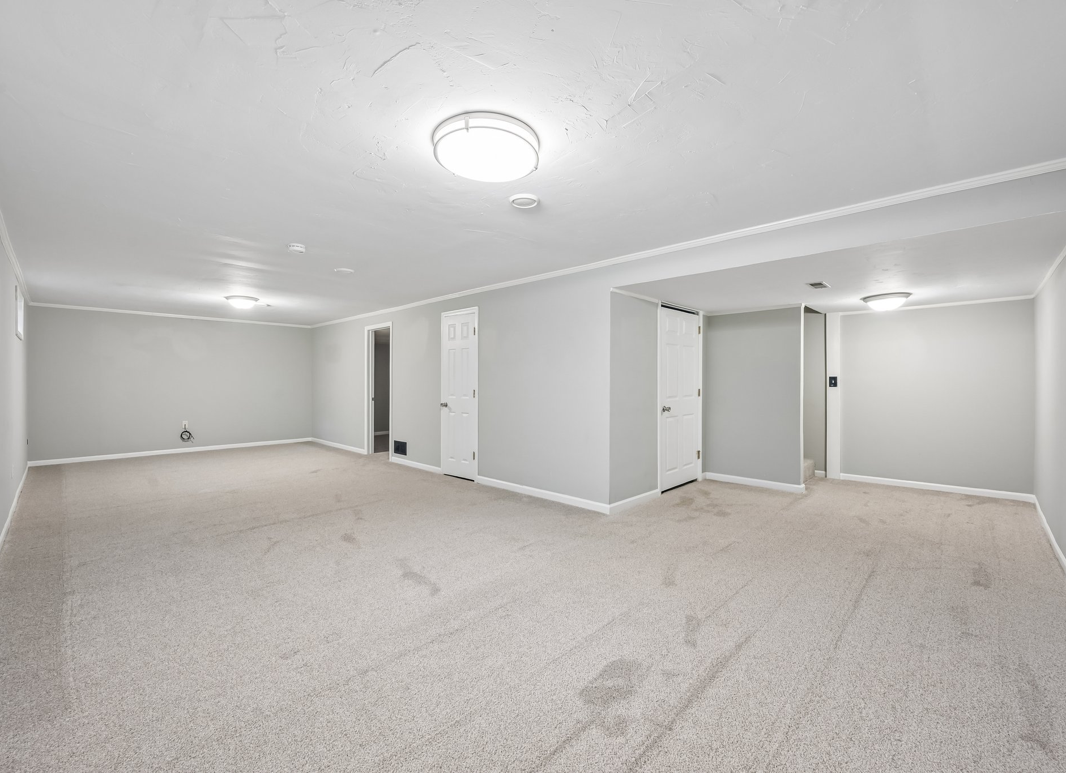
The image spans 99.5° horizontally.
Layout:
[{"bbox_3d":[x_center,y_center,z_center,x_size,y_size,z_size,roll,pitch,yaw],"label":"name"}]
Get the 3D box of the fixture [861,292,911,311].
[{"bbox_3d":[3.540,-0.833,4.530,0.400,0.125,0.400,0,1,44],"label":"fixture"}]

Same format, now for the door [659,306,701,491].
[{"bbox_3d":[1.698,0.140,5.215,0.050,2.030,0.920,0,1,44],"label":"door"}]

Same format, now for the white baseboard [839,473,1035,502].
[{"bbox_3d":[4.410,1.124,5.047,1.630,0.080,0.020,0,1,44],"label":"white baseboard"}]

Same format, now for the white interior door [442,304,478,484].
[{"bbox_3d":[-0.903,0.109,5.659,0.730,2.090,0.060,0,1,44],"label":"white interior door"}]

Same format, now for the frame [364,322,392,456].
[{"bbox_3d":[-2.464,0.080,7.222,0.900,2.120,0.100,0,1,44],"label":"frame"}]

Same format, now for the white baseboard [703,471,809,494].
[{"bbox_3d":[2.565,1.120,5.266,1.070,0.080,0.020,0,1,44],"label":"white baseboard"}]

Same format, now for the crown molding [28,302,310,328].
[{"bbox_3d":[-5.819,-1.181,7.769,0.045,0.060,3.850,0,1,44],"label":"crown molding"}]

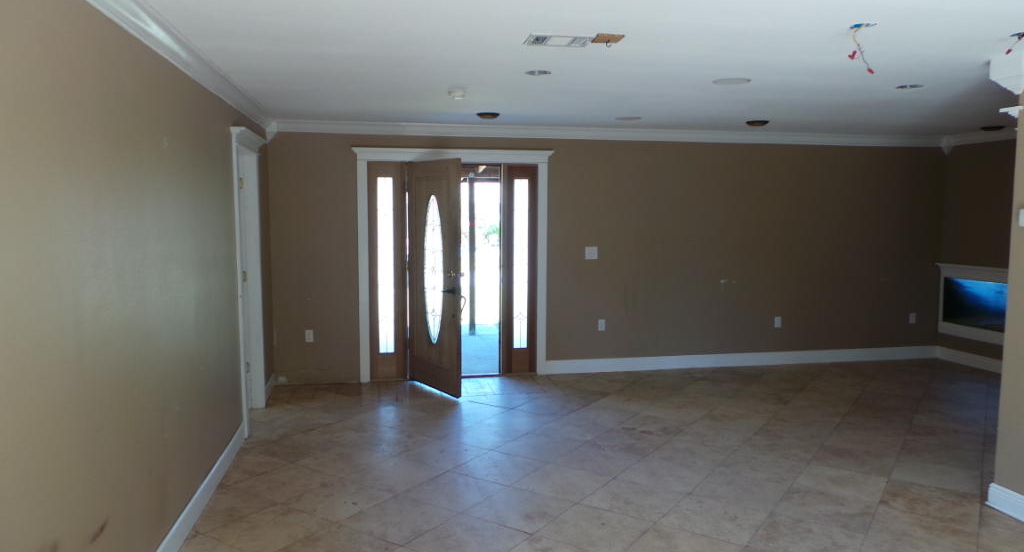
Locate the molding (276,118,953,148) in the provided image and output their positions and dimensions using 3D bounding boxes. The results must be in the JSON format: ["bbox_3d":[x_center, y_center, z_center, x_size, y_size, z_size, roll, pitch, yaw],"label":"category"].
[{"bbox_3d":[1.337,-1.385,6.726,7.020,0.098,0.095,-1,5,-11],"label":"molding"}]

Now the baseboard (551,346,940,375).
[{"bbox_3d":[2.543,0.883,7.217,4.510,0.143,0.020,-1,5,-11],"label":"baseboard"}]

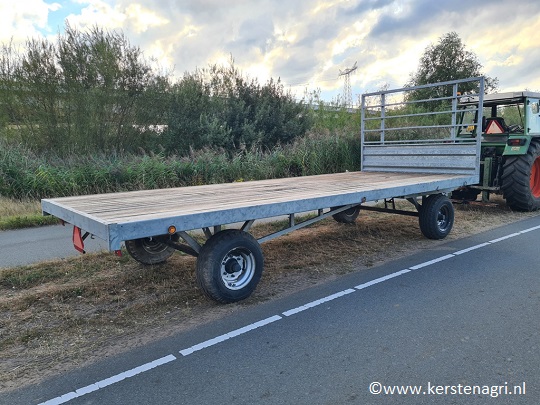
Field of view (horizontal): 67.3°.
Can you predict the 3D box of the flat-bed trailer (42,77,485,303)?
[{"bbox_3d":[0.407,-0.552,5.906,6.220,2.630,2.480,-8,10,-39],"label":"flat-bed trailer"}]

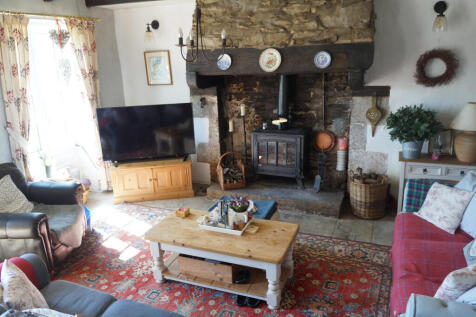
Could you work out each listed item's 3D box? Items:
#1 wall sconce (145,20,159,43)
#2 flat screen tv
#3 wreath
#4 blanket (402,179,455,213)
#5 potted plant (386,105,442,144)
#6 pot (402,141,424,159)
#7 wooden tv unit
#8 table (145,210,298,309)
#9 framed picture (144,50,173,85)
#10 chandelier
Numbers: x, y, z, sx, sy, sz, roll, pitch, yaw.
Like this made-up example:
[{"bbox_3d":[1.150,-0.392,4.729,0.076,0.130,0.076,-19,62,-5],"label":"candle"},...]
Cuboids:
[{"bbox_3d":[-1.132,-1.677,4.699,0.120,0.275,0.190,4,16,22],"label":"wall sconce"},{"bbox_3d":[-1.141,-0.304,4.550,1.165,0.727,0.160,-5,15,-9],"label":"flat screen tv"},{"bbox_3d":[2.023,-0.927,3.638,0.390,0.375,0.085,4,16,22],"label":"wreath"},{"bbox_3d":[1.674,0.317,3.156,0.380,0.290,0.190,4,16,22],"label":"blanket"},{"bbox_3d":[1.750,-0.342,3.538,0.486,0.347,0.436,4,16,22],"label":"potted plant"},{"bbox_3d":[1.765,-0.094,3.625,0.200,0.165,0.200,4,16,22],"label":"pot"},{"bbox_3d":[-1.110,0.257,4.766,1.040,0.472,0.467,-4,15,-7],"label":"wooden tv unit"},{"bbox_3d":[-0.111,0.771,2.835,1.076,0.405,0.567,4,16,21],"label":"table"},{"bbox_3d":[-1.087,-1.238,4.910,0.399,0.450,0.025,4,16,22],"label":"framed picture"},{"bbox_3d":[-0.299,-1.060,3.050,0.420,0.460,0.420,-2,15,0],"label":"chandelier"}]

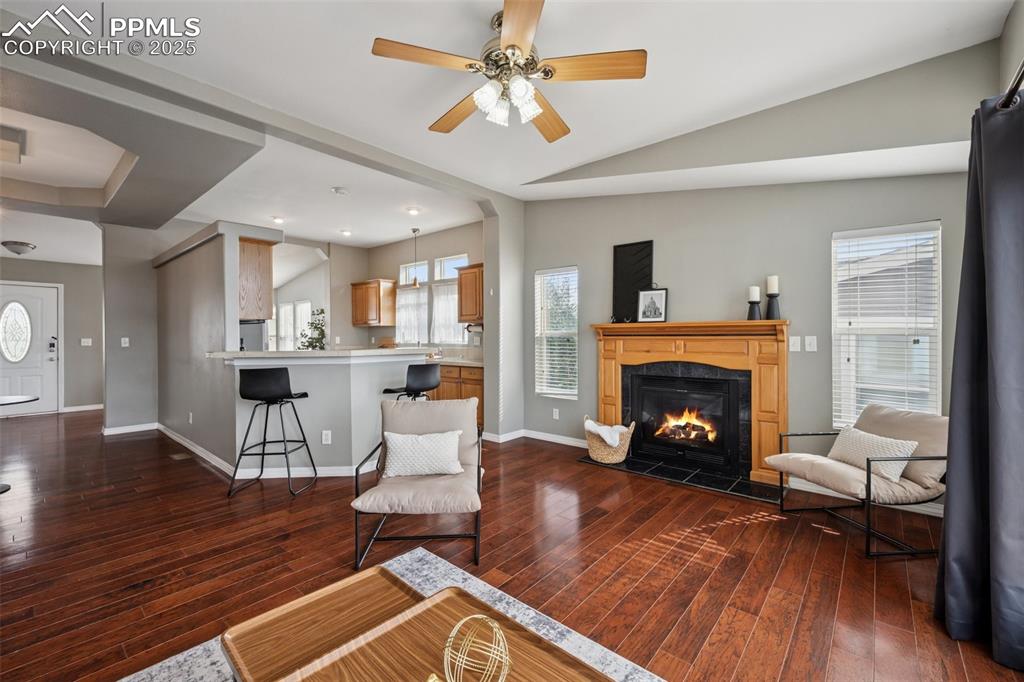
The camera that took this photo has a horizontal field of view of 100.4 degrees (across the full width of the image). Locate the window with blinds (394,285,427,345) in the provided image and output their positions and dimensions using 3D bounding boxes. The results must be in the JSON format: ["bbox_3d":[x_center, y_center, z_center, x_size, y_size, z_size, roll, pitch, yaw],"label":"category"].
[{"bbox_3d":[-1.559,-0.399,6.655,0.797,0.894,0.078,0,1,41],"label":"window with blinds"}]

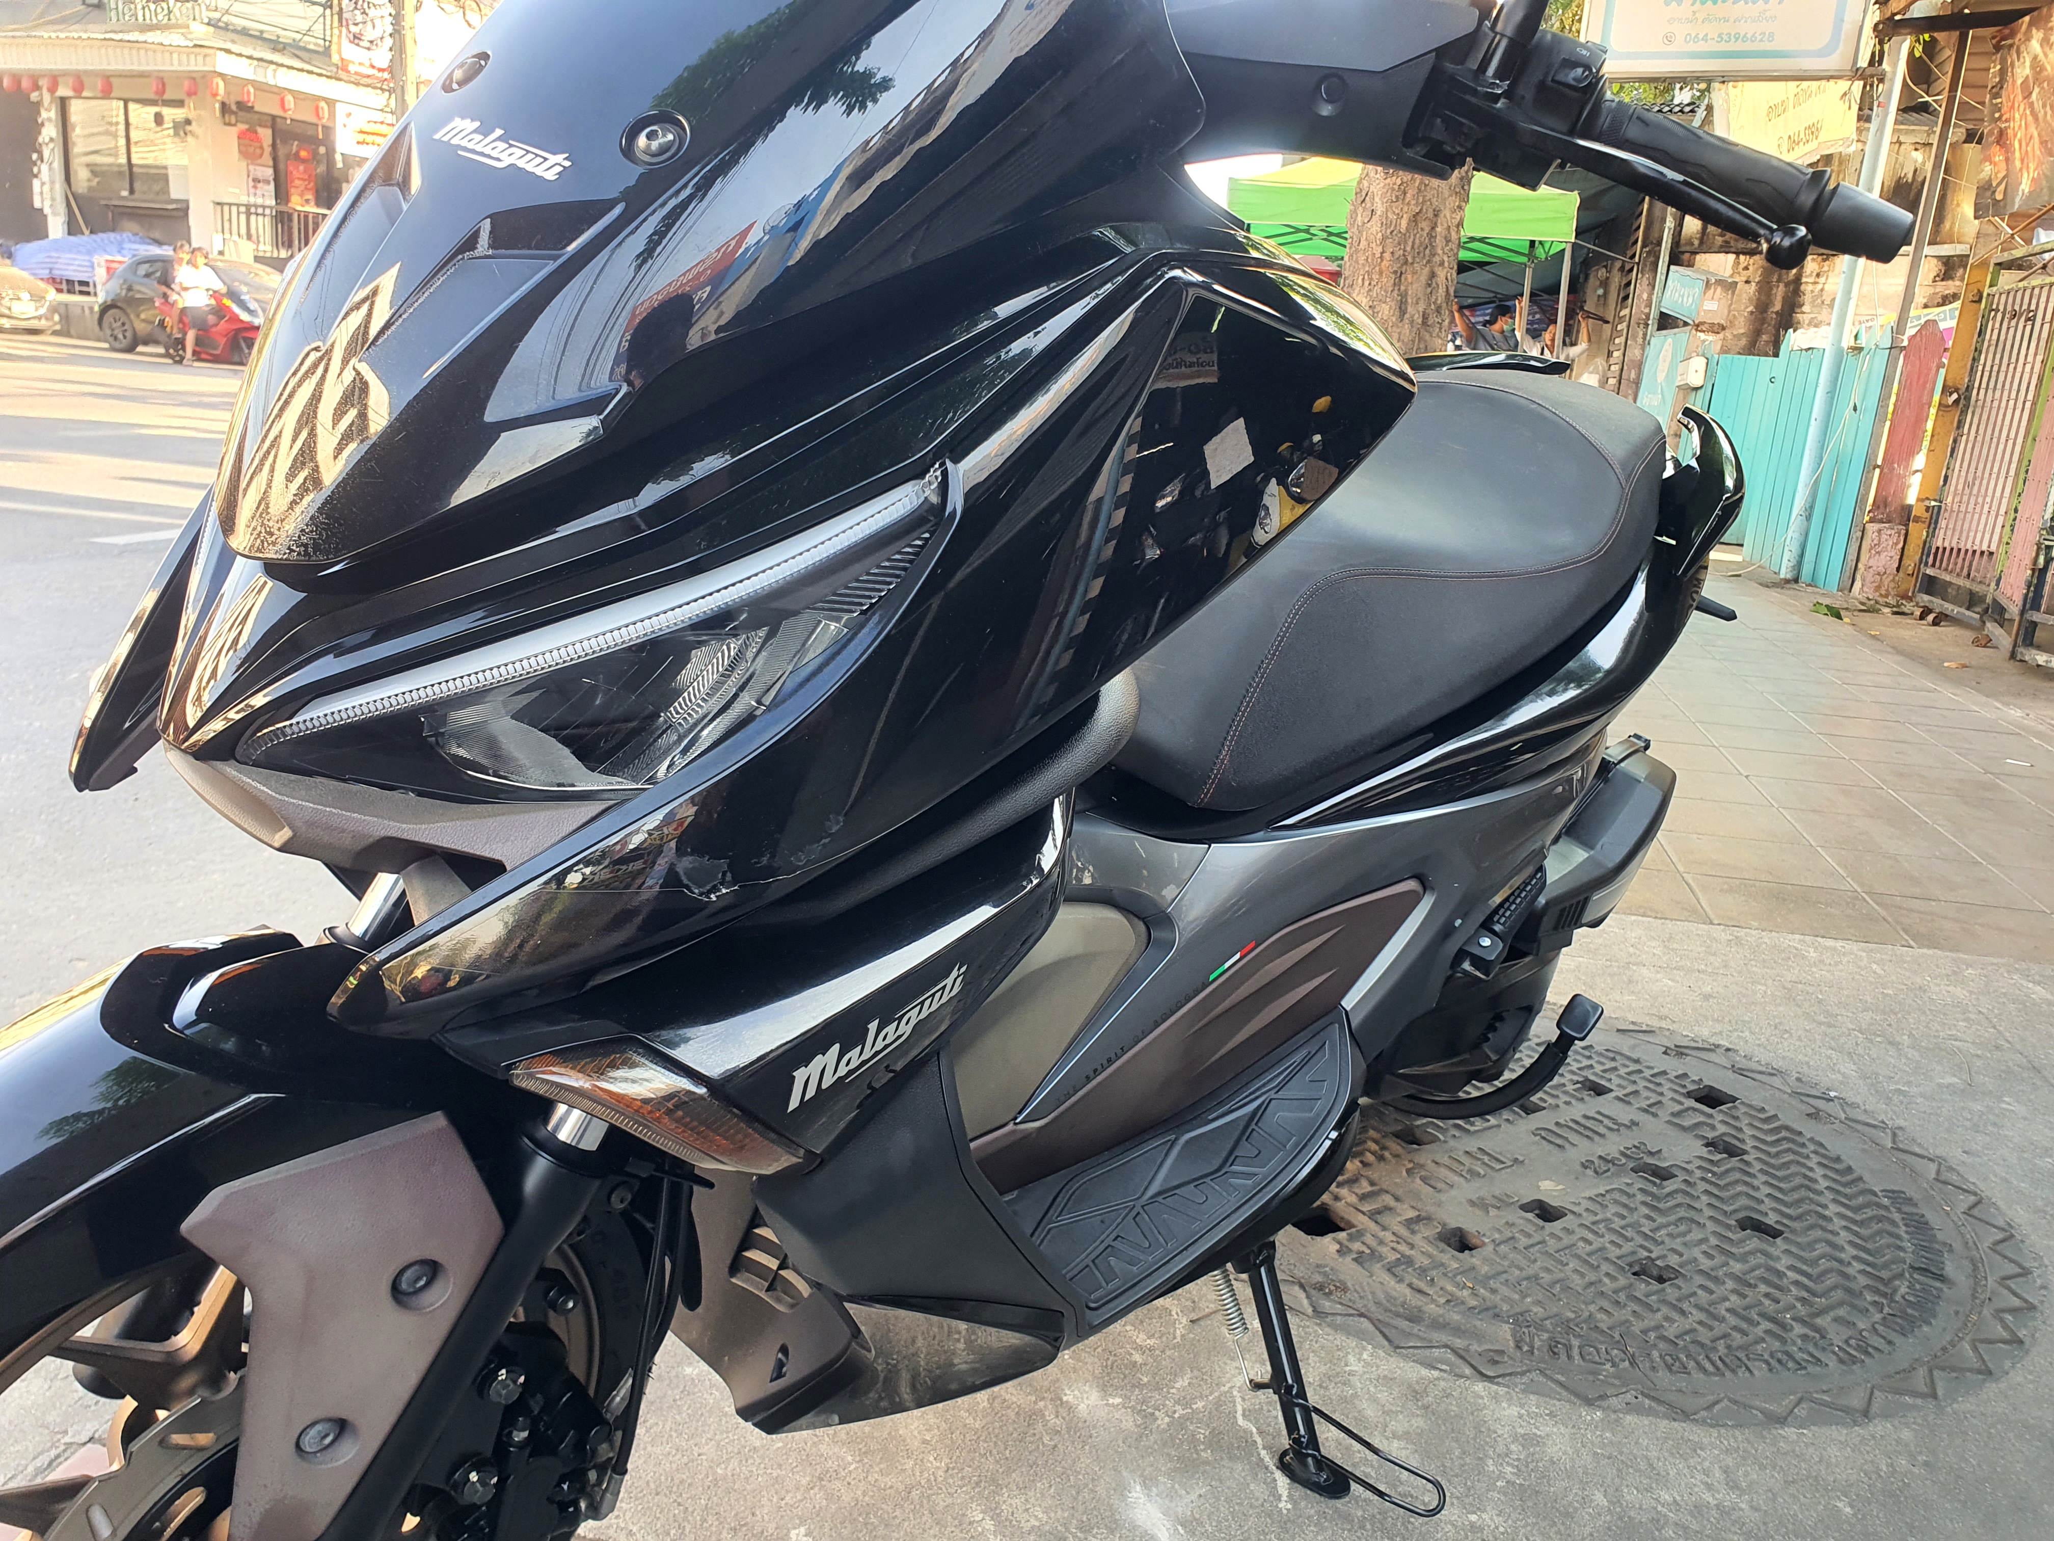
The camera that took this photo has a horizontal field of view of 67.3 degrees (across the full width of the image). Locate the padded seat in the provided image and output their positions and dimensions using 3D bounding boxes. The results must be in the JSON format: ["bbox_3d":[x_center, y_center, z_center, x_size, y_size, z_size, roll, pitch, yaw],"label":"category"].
[{"bbox_3d":[0.301,-0.217,1.438,0.330,0.280,0.820,29,27,31],"label":"padded seat"}]

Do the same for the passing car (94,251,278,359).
[{"bbox_3d":[-11.785,-6.875,22.871,4.150,1.510,1.730,9,16,17],"label":"passing car"}]

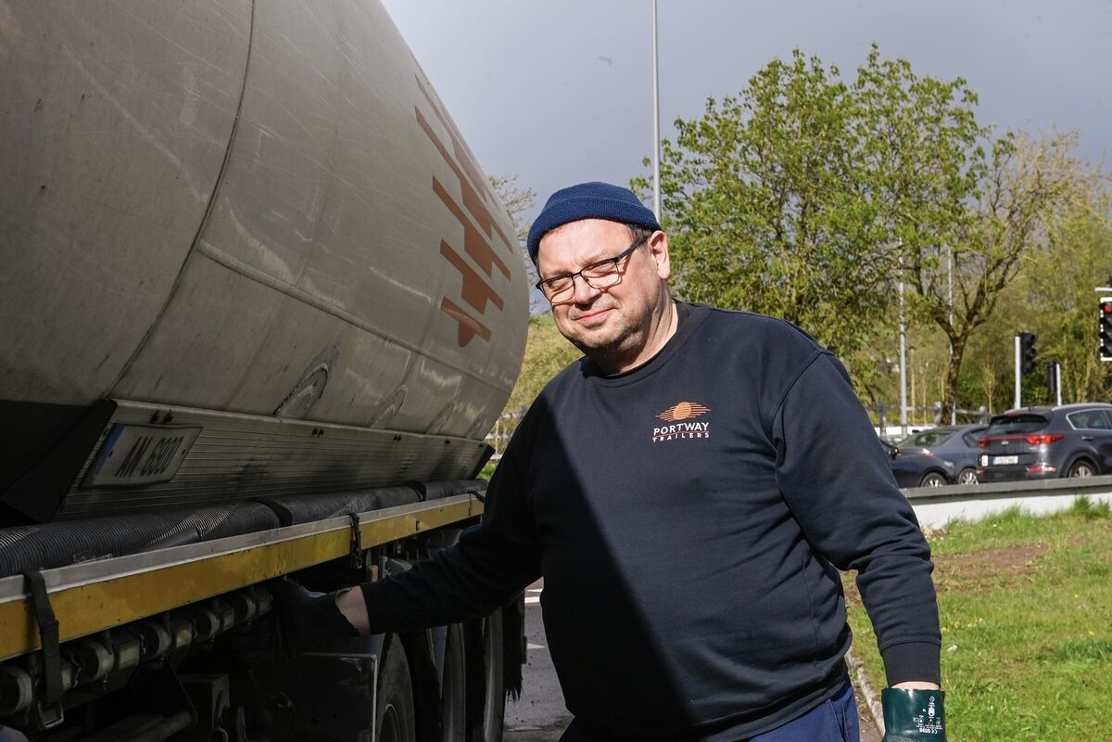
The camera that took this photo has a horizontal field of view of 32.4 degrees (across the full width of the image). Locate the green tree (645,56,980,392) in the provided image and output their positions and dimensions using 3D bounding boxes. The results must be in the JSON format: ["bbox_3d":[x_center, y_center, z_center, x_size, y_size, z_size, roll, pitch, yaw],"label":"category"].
[{"bbox_3d":[5.820,-2.500,44.000,7.600,9.700,7.000,-1,-3,0],"label":"green tree"}]

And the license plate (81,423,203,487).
[{"bbox_3d":[-0.660,0.136,3.090,0.015,0.110,0.520,29,0,4],"label":"license plate"}]

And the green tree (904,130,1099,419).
[{"bbox_3d":[10.900,-1.700,47.000,4.800,8.300,4.500,-1,-3,0],"label":"green tree"}]

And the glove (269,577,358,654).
[{"bbox_3d":[-0.405,0.408,3.220,0.170,0.125,0.110,-2,-3,27],"label":"glove"}]

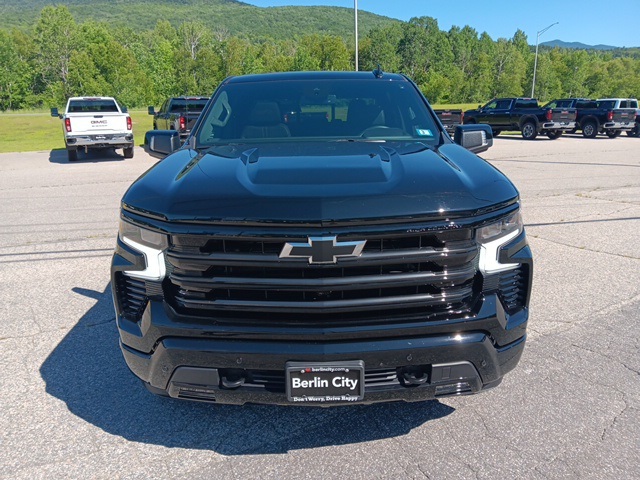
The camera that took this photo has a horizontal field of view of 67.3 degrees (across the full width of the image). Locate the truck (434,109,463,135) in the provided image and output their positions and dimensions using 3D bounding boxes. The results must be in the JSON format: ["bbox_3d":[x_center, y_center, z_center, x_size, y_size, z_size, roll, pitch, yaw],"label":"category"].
[{"bbox_3d":[4.079,-5.802,23.002,2.120,2.020,6.100,-8,17,-23],"label":"truck"}]

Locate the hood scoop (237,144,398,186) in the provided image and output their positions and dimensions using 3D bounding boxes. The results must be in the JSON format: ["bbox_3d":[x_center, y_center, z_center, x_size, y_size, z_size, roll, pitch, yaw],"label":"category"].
[{"bbox_3d":[-0.013,-0.375,2.524,0.817,0.110,0.670,-1,22,0],"label":"hood scoop"}]

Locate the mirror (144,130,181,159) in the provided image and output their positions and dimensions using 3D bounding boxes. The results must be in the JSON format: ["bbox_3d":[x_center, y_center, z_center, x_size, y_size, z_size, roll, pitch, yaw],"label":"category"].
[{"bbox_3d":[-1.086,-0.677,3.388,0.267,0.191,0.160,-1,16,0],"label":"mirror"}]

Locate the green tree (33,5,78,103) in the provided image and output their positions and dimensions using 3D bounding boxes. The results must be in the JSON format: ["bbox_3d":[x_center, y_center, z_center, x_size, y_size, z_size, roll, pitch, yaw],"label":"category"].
[{"bbox_3d":[-39.193,-27.284,72.211,7.000,14.512,6.500,-11,18,-33],"label":"green tree"}]

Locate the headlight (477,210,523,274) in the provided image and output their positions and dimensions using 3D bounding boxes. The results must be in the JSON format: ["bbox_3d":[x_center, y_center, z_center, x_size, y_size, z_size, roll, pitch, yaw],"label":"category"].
[{"bbox_3d":[0.810,0.003,2.161,0.290,0.290,0.320,-1,15,0],"label":"headlight"}]

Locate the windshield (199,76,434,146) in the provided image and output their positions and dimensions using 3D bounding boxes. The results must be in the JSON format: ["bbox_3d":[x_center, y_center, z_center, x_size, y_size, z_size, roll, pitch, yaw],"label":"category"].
[{"bbox_3d":[-0.002,-0.945,3.495,1.660,0.520,0.820,-1,15,0],"label":"windshield"}]

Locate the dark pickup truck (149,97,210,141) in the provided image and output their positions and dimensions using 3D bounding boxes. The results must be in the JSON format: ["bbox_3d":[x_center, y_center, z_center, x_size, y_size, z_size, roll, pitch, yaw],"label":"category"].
[{"bbox_3d":[-5.012,-4.474,18.783,2.120,2.020,6.100,-9,18,-26],"label":"dark pickup truck"}]

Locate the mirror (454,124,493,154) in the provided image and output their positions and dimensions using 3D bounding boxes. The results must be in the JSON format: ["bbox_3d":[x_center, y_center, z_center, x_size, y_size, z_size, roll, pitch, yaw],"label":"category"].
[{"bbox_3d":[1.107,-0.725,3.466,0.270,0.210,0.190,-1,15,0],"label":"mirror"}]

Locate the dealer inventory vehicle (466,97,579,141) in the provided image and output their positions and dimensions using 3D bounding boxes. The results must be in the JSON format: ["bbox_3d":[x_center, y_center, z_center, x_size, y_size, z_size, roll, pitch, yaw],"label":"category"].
[{"bbox_3d":[10.219,-6.571,25.447,2.120,2.030,6.100,-8,17,-22],"label":"dealer inventory vehicle"}]

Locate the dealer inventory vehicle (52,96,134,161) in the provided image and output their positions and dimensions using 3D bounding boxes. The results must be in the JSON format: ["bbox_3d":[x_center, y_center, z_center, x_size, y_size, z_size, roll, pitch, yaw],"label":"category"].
[{"bbox_3d":[-8.273,-4.067,17.400,2.150,2.000,6.150,-9,17,-27],"label":"dealer inventory vehicle"}]

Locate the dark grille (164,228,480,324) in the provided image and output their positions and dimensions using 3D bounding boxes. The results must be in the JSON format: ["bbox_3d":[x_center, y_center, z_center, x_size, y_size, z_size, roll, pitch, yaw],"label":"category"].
[{"bbox_3d":[0.013,0.123,2.001,1.322,0.405,0.200,-1,16,0],"label":"dark grille"}]

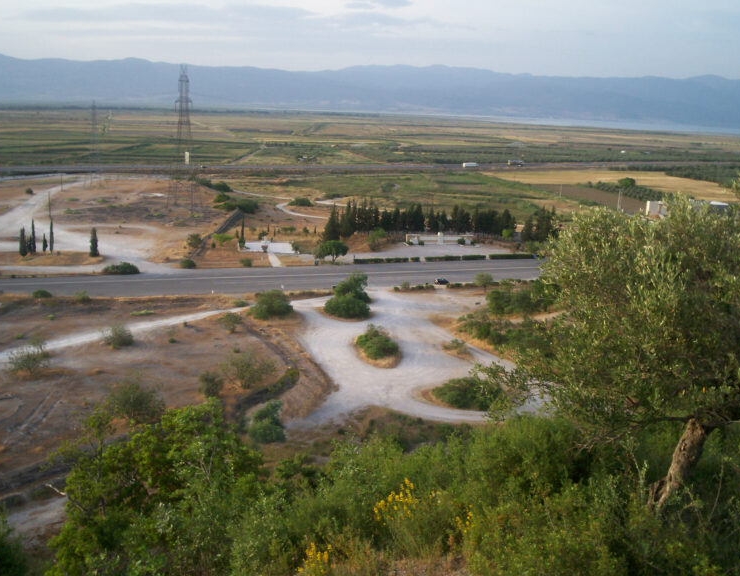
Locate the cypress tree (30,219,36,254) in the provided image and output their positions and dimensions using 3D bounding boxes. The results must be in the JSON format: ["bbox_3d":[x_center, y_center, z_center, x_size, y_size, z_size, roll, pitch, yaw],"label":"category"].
[{"bbox_3d":[-91.980,-14.080,218.320,1.640,9.840,1.640,3,13,0],"label":"cypress tree"}]

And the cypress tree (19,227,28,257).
[{"bbox_3d":[-93.280,-12.500,215.120,2.340,8.050,2.340,3,13,0],"label":"cypress tree"}]

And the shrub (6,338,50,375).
[{"bbox_3d":[-50.250,9.850,117.550,5.790,4.790,5.370,-3,14,-23],"label":"shrub"}]

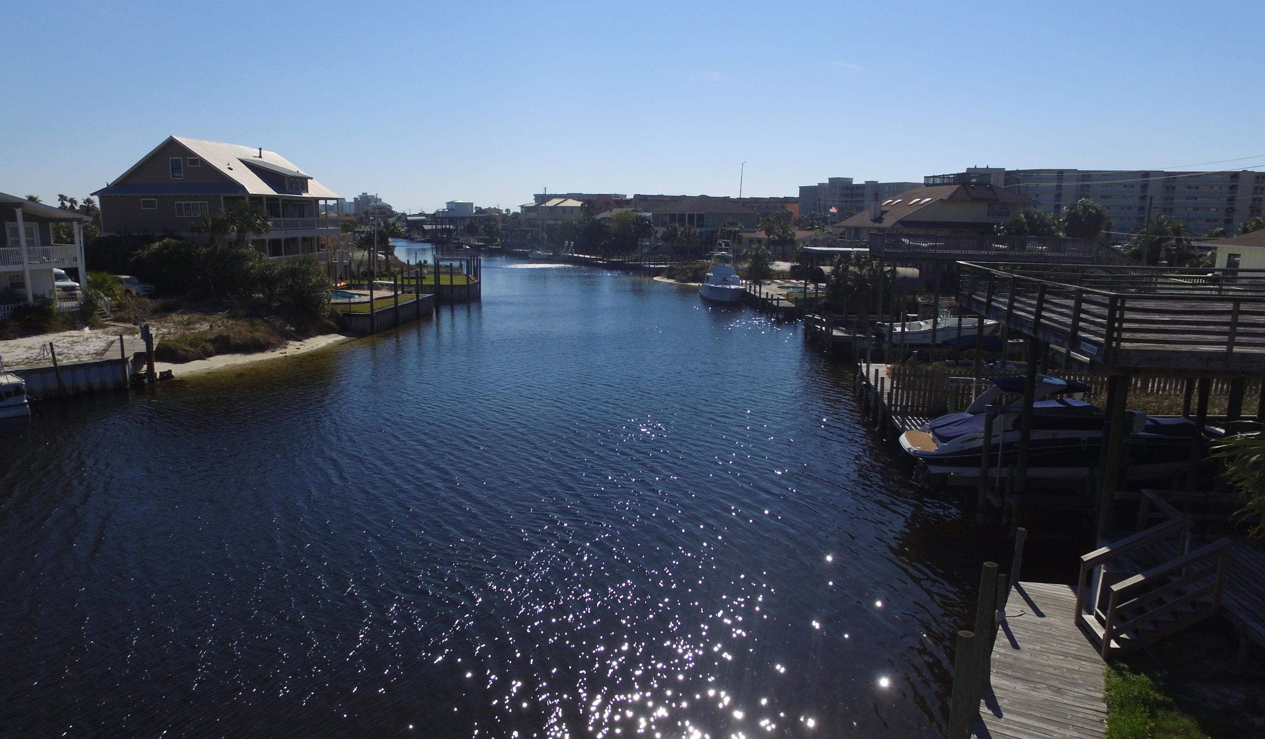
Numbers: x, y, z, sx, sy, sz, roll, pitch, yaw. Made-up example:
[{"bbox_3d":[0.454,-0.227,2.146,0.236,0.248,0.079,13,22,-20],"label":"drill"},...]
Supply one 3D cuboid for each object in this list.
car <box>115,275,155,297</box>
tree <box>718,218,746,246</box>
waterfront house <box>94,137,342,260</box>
[{"bbox_3d":[-37.448,-6.163,53.511,4.600,1.700,1.850,3,12,11],"label":"car"},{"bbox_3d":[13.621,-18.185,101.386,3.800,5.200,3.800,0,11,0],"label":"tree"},{"bbox_3d":[-34.124,-13.213,62.408,13.000,11.331,13.800,2,12,8],"label":"waterfront house"}]

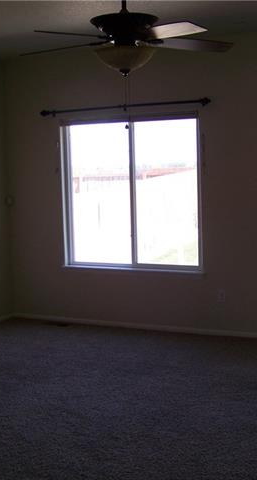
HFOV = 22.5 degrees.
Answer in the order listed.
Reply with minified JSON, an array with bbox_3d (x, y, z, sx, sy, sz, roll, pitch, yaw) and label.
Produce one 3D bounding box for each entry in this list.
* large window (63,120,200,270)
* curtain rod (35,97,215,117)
[{"bbox_3d":[0.018,-0.455,6.301,1.438,1.479,0.110,1,5,23],"label":"large window"},{"bbox_3d":[-0.064,-1.258,6.165,1.769,0.075,0.100,1,5,23],"label":"curtain rod"}]

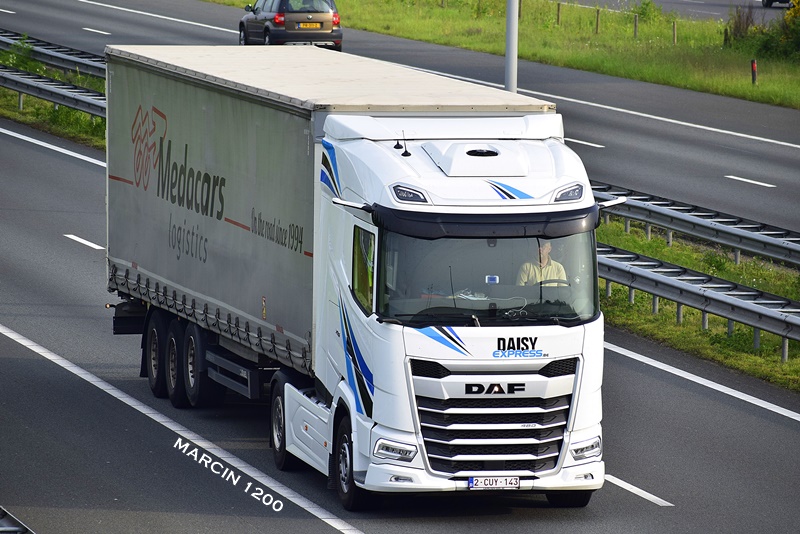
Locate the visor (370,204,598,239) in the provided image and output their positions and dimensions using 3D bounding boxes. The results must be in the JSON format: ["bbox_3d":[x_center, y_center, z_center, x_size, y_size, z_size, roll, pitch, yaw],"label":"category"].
[{"bbox_3d":[0.880,-0.443,59.167,2.270,0.290,0.470,-1,5,-12],"label":"visor"}]

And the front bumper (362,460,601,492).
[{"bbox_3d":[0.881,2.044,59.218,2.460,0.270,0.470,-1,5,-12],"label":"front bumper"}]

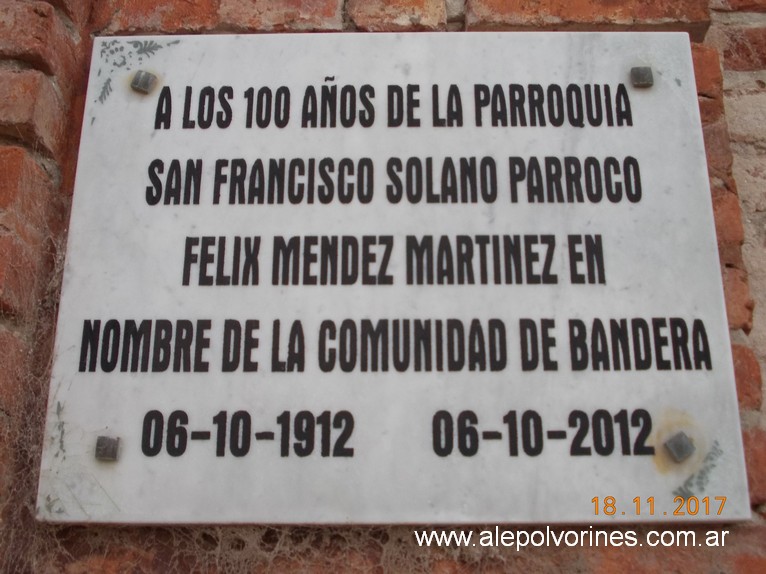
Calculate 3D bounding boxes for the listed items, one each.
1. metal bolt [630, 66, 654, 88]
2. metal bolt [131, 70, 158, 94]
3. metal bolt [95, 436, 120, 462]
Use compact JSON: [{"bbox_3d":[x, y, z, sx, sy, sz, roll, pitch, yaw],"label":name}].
[{"bbox_3d":[0.249,-0.202,0.917,0.018,0.018,0.010,0,-19,1],"label":"metal bolt"},{"bbox_3d":[-0.232,-0.197,0.924,0.018,0.018,0.010,19,-18,8],"label":"metal bolt"},{"bbox_3d":[-0.233,0.137,0.806,0.018,0.018,0.010,0,-19,1],"label":"metal bolt"}]

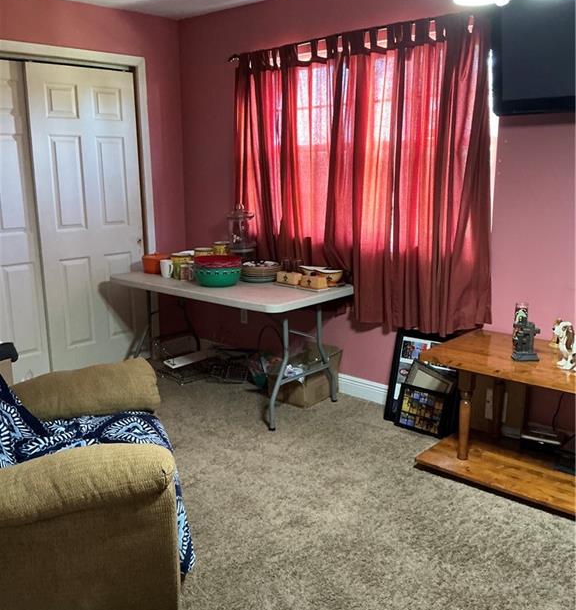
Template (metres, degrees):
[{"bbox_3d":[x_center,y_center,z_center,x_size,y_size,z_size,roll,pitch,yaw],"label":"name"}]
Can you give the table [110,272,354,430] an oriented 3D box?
[{"bbox_3d":[-0.391,0.197,4.036,1.510,0.737,0.765,11,18,41],"label":"table"}]

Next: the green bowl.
[{"bbox_3d":[-0.423,-0.183,3.764,0.278,0.128,0.278,-1,13,0],"label":"green bowl"}]

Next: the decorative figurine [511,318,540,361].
[{"bbox_3d":[1.102,0.156,2.881,0.113,0.197,0.078,0,13,3],"label":"decorative figurine"}]

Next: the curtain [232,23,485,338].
[{"bbox_3d":[0.348,-0.703,3.617,1.780,1.630,0.150,11,18,41],"label":"curtain"}]

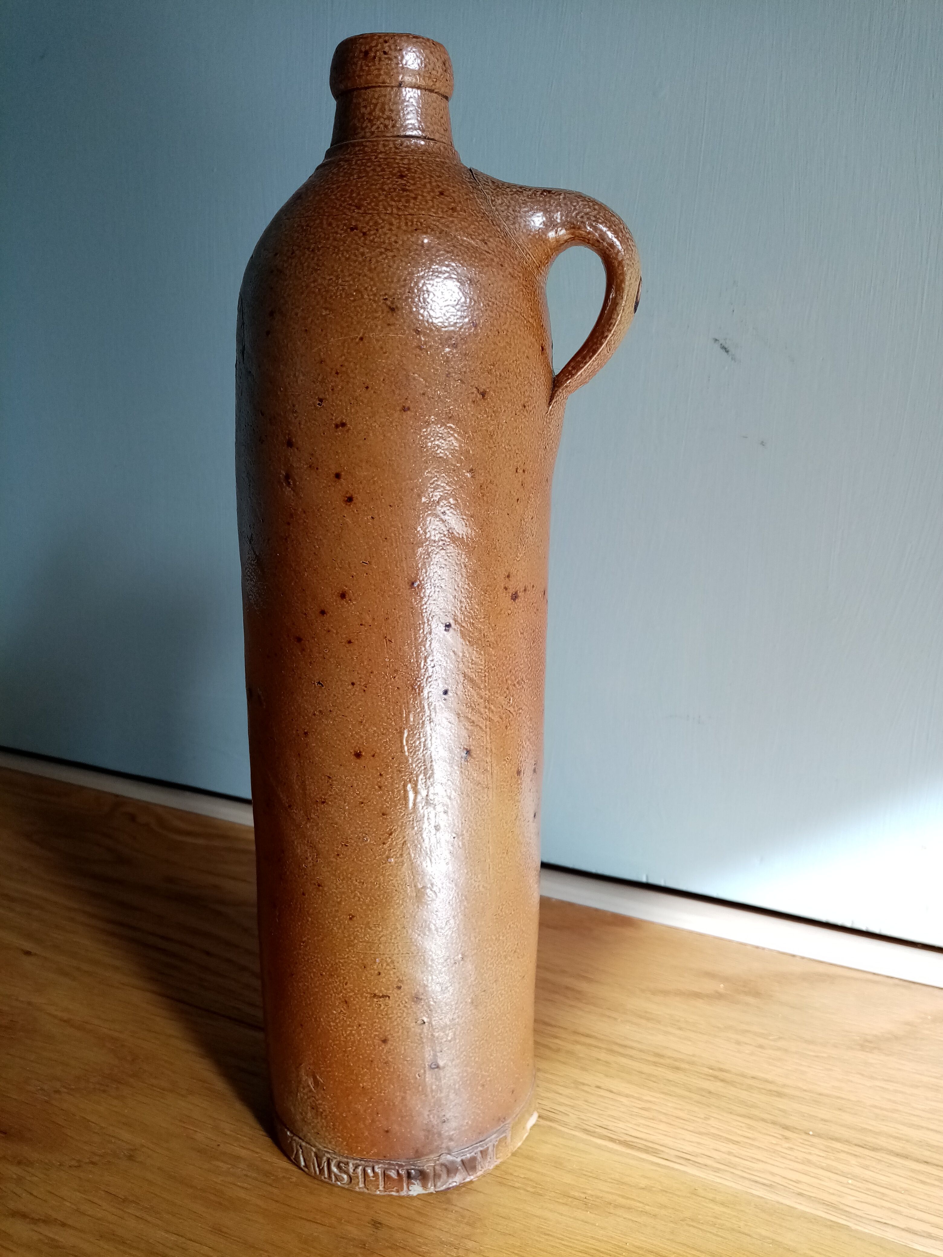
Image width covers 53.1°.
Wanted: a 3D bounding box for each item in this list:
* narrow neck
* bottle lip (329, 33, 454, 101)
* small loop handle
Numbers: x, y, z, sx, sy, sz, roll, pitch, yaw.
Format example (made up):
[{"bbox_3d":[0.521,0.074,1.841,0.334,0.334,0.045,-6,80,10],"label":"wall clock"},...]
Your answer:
[{"bbox_3d":[-0.019,-0.126,0.238,0.031,0.011,0.031,-1,14,-4],"label":"narrow neck"},{"bbox_3d":[-0.019,-0.137,0.235,0.031,0.013,0.031,-1,14,-4],"label":"bottle lip"},{"bbox_3d":[0.029,-0.082,0.236,0.026,0.052,0.019,4,14,13],"label":"small loop handle"}]

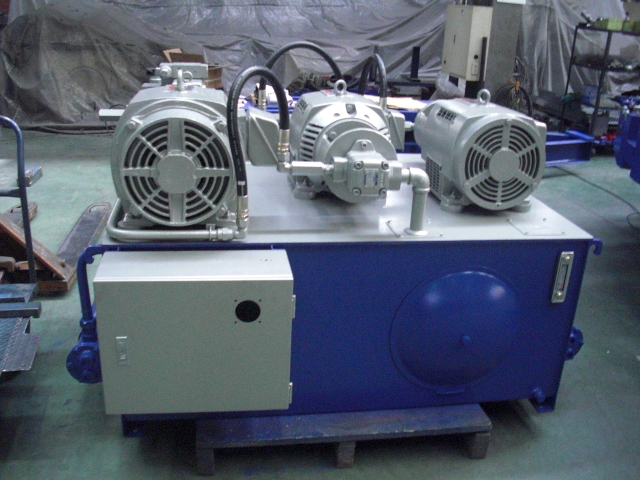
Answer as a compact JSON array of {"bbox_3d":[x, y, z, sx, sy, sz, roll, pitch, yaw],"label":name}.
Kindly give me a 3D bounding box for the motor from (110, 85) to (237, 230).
[{"bbox_3d":[-0.430,-0.298,2.122,0.404,0.390,0.565,-1,22,-8],"label":"motor"}]

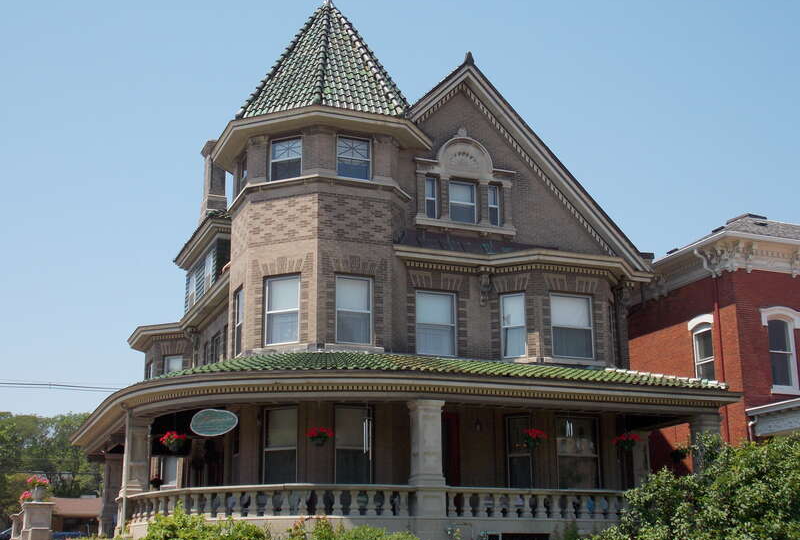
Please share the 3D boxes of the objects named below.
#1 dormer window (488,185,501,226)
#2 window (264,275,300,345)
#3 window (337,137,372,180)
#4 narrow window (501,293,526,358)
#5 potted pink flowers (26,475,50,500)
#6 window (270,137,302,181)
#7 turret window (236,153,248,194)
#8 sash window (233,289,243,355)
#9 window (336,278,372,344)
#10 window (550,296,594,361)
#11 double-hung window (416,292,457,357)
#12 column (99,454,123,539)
[{"bbox_3d":[2.562,-1.770,29.015,0.357,1.144,0.131,6,-17,-22],"label":"dormer window"},{"bbox_3d":[-2.861,0.967,25.885,0.961,1.701,0.151,-7,-17,22],"label":"window"},{"bbox_3d":[-1.157,-2.828,26.911,0.938,1.075,0.151,6,-17,-22],"label":"window"},{"bbox_3d":[2.987,1.449,27.688,0.636,1.695,0.151,-7,-17,22],"label":"narrow window"},{"bbox_3d":[-7.651,4.614,22.500,0.480,0.560,0.480,-1,-15,0],"label":"potted pink flowers"},{"bbox_3d":[-3.005,-2.917,28.133,1.000,1.230,0.160,-7,-17,21],"label":"window"},{"bbox_3d":[-4.243,-2.658,28.773,0.180,1.220,0.950,6,-17,-21],"label":"turret window"},{"bbox_3d":[-4.187,1.336,27.678,0.180,1.750,0.980,6,-17,-21],"label":"sash window"},{"bbox_3d":[-1.123,1.030,26.696,0.970,1.740,0.180,6,-17,-21],"label":"window"},{"bbox_3d":[4.676,1.498,28.612,1.320,1.760,0.180,6,-17,-21],"label":"window"},{"bbox_3d":[0.992,1.428,28.235,1.180,1.750,0.180,6,-17,-21],"label":"double-hung window"},{"bbox_3d":[-9.419,7.376,34.847,0.630,2.670,0.630,6,-17,-21],"label":"column"}]

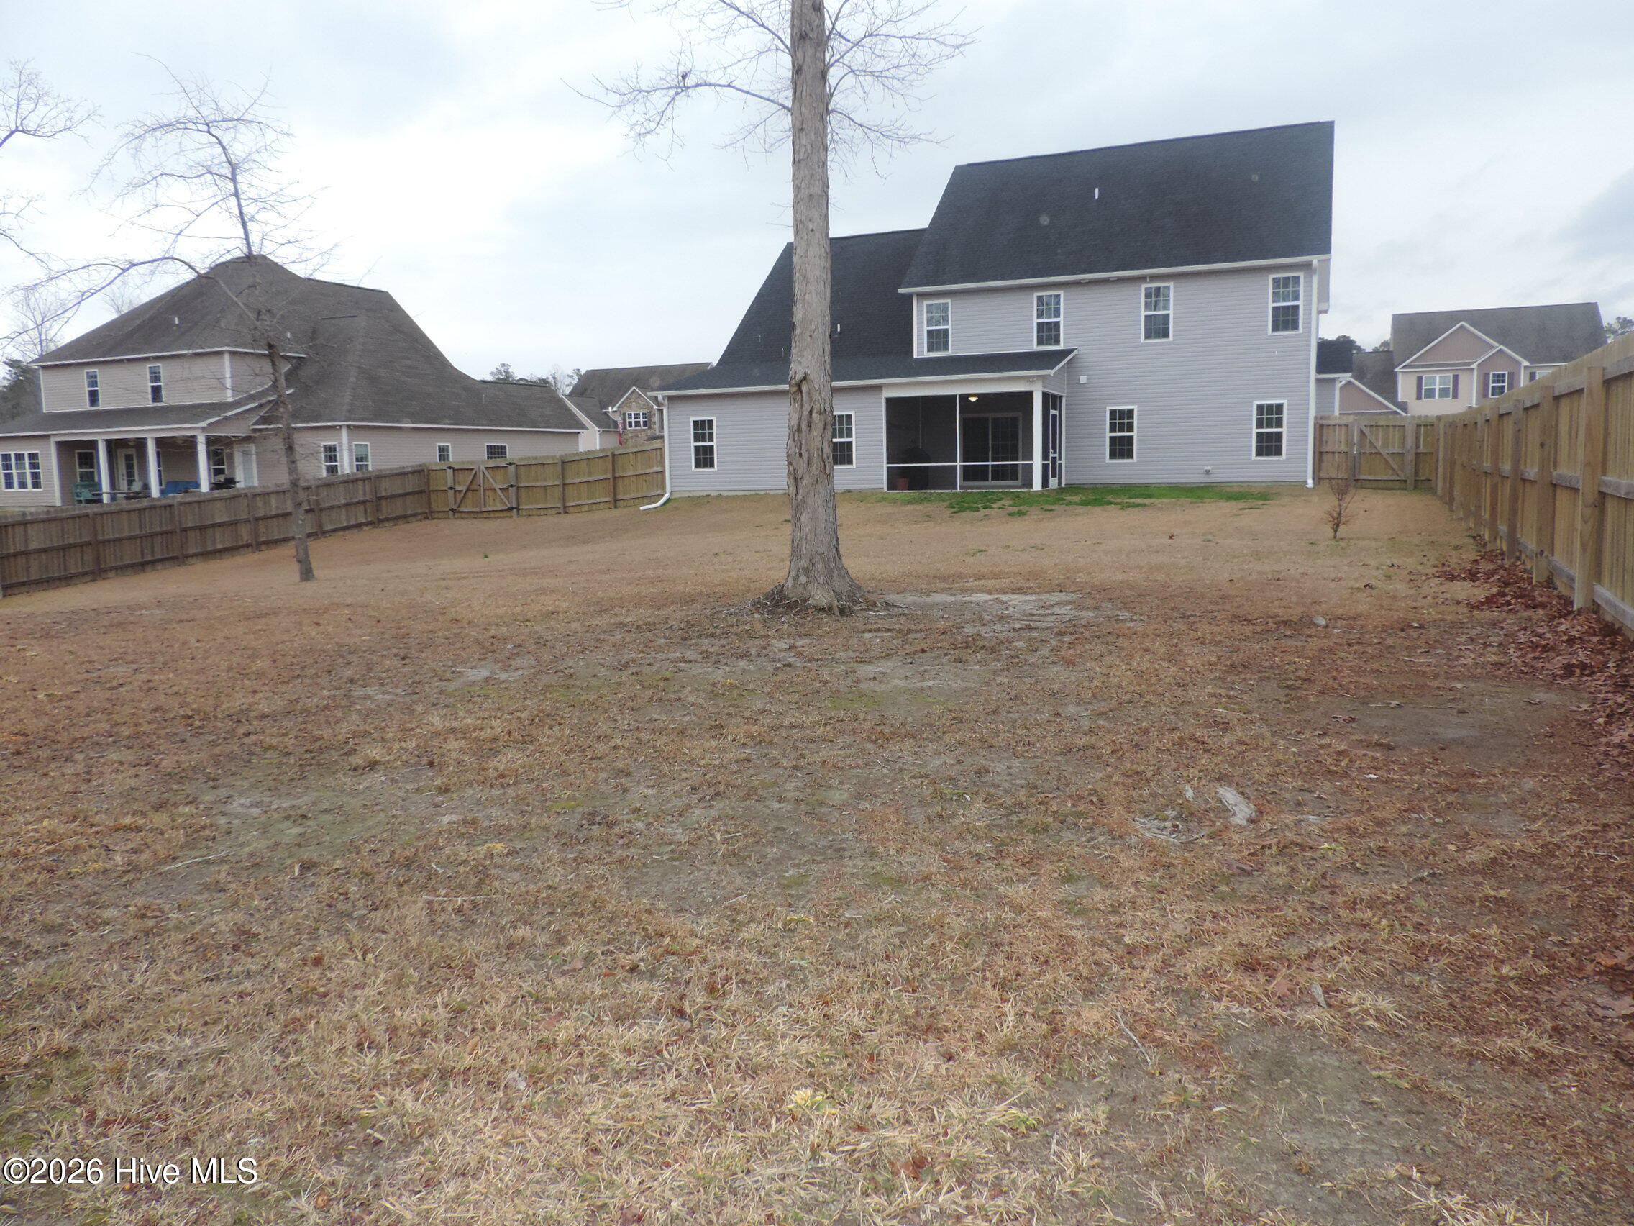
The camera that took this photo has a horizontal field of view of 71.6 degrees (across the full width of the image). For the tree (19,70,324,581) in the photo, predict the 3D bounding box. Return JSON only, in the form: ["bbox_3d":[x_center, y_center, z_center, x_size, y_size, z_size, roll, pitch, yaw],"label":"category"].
[{"bbox_3d":[-8.914,-3.911,15.956,3.857,7.109,3.548,-6,10,-24],"label":"tree"}]

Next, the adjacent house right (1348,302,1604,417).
[{"bbox_3d":[38.177,-13.734,68.395,15.200,8.950,10.800,2,9,23],"label":"adjacent house right"}]

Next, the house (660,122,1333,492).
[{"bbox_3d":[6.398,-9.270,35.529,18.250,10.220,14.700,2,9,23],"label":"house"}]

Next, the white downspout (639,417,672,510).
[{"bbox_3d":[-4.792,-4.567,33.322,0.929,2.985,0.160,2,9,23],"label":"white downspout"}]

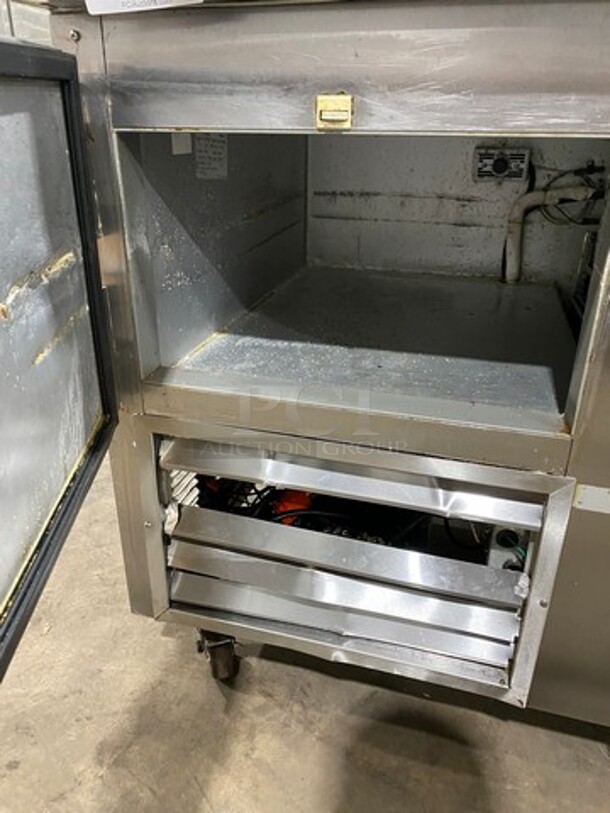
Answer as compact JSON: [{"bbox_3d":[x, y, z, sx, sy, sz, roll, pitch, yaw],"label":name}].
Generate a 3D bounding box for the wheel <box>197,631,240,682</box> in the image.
[{"bbox_3d":[-0.139,0.376,0.971,0.056,0.112,0.095,-6,27,-13],"label":"wheel"}]

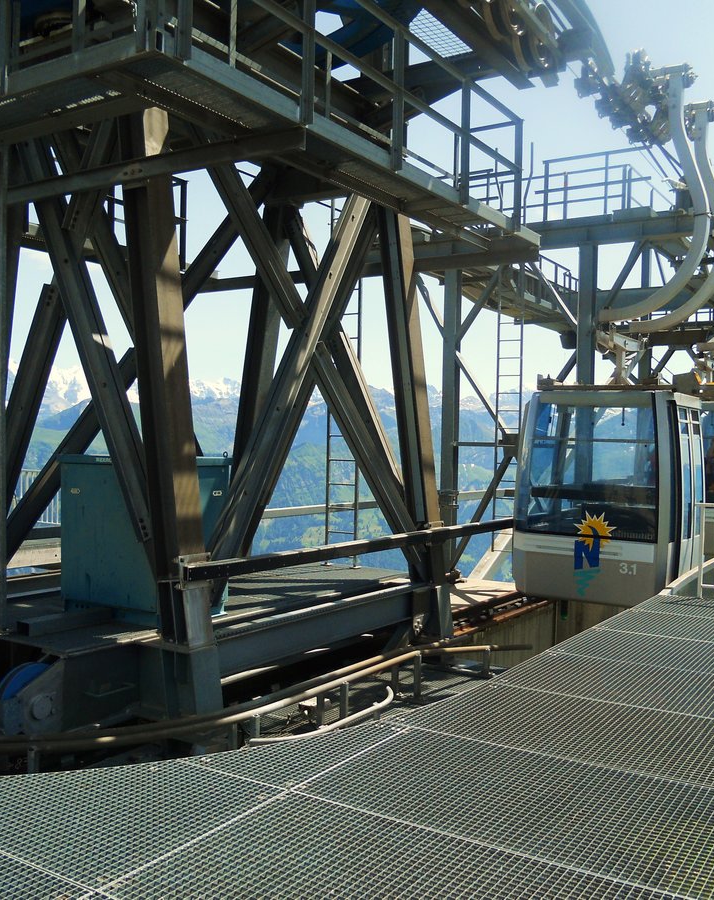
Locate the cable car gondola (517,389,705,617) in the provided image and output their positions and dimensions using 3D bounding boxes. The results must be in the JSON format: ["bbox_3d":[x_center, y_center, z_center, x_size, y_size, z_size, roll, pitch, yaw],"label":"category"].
[{"bbox_3d":[3.092,0.519,11.137,1.820,2.350,1.900,2,1,32],"label":"cable car gondola"}]

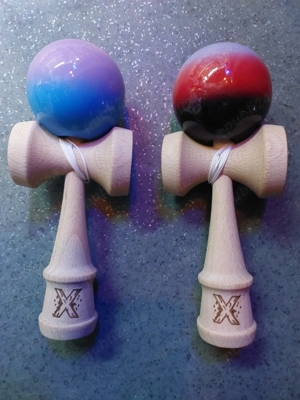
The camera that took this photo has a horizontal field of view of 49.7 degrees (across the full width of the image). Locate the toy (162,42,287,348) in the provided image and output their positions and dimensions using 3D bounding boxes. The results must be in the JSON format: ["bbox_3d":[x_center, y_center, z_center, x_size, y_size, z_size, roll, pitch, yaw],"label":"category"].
[{"bbox_3d":[0.046,-0.003,0.202,0.070,0.060,0.181,-1,94,12],"label":"toy"}]

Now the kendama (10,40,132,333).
[{"bbox_3d":[-0.048,-0.006,0.204,0.070,0.060,0.181,3,94,-8],"label":"kendama"}]

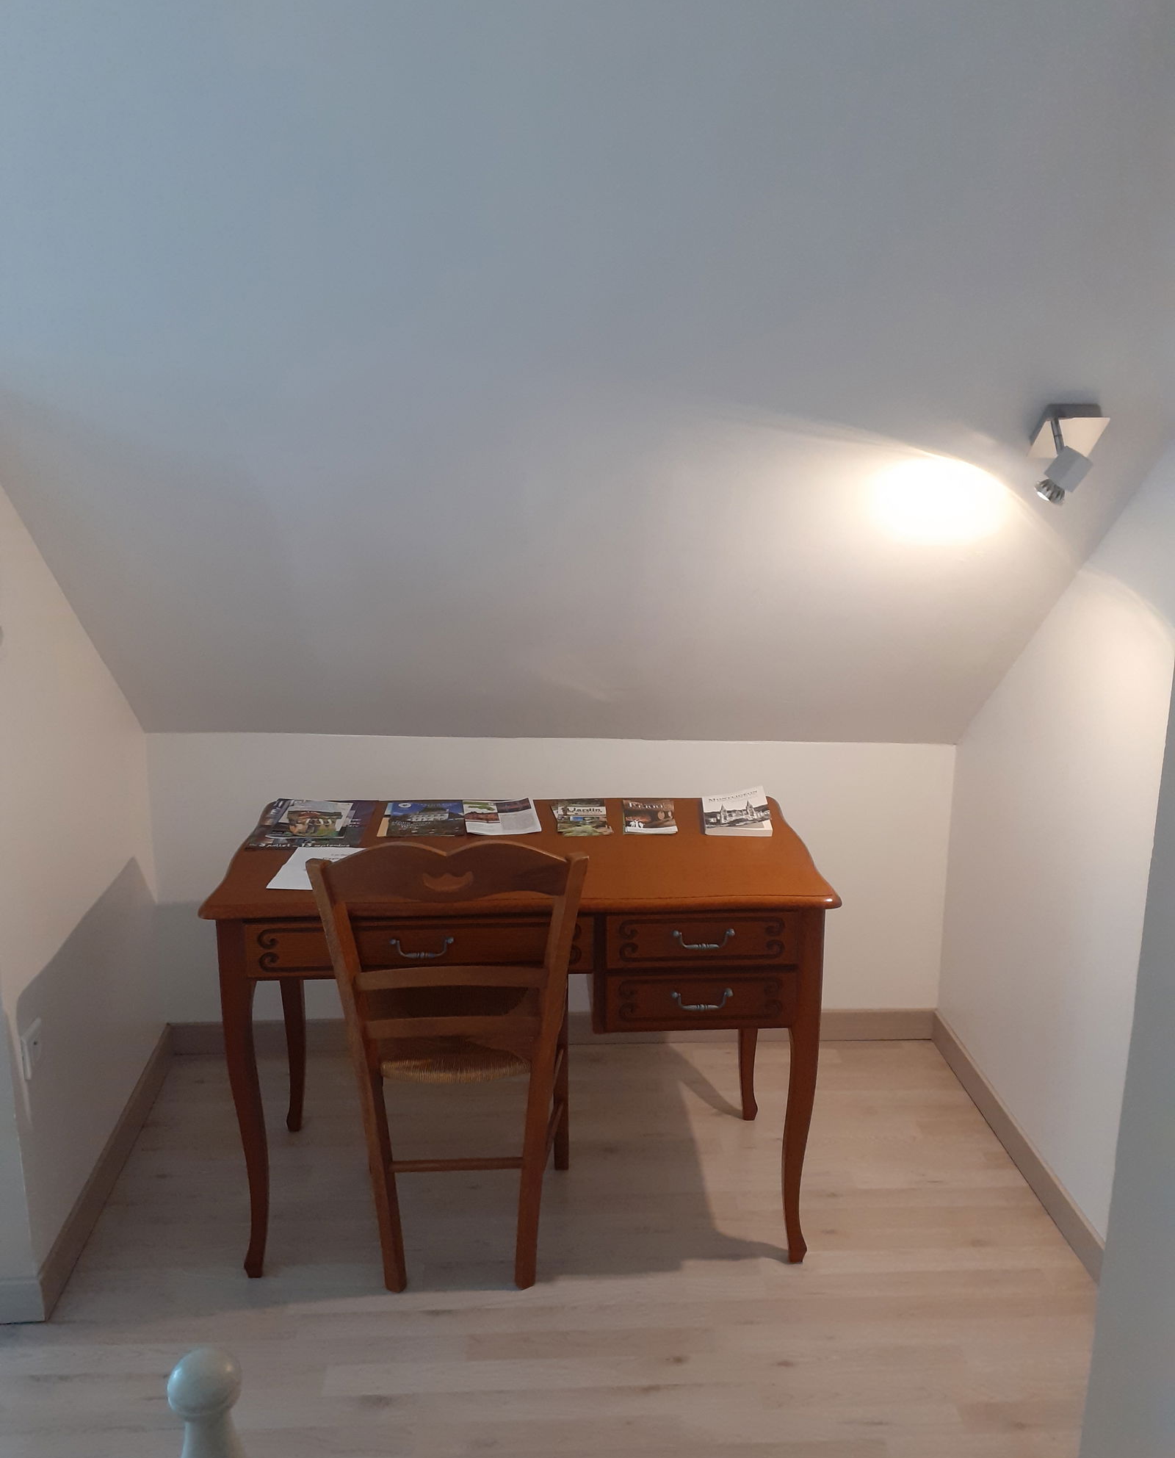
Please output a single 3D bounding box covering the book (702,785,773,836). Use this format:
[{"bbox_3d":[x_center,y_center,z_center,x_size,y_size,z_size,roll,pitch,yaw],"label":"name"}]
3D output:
[{"bbox_3d":[0.306,0.178,2.544,0.132,0.028,0.190,1,15,1],"label":"book"}]

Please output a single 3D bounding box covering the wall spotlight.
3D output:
[{"bbox_3d":[0.781,-0.436,1.999,0.105,0.113,0.144,0,-28,-4],"label":"wall spotlight"}]

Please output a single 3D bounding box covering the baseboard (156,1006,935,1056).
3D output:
[{"bbox_3d":[-0.070,0.779,3.155,1.950,0.081,0.013,0,15,-4],"label":"baseboard"}]

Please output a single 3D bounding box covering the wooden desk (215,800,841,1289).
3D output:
[{"bbox_3d":[-0.129,0.598,2.488,1.107,0.766,0.592,0,15,-4],"label":"wooden desk"}]

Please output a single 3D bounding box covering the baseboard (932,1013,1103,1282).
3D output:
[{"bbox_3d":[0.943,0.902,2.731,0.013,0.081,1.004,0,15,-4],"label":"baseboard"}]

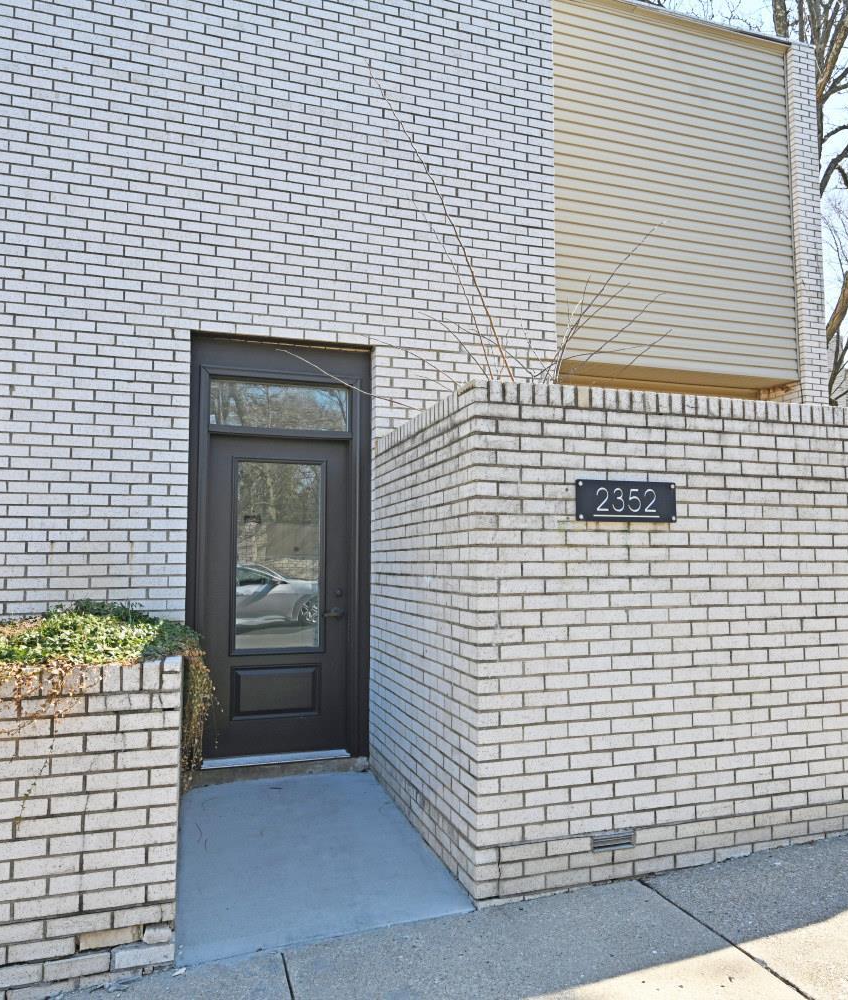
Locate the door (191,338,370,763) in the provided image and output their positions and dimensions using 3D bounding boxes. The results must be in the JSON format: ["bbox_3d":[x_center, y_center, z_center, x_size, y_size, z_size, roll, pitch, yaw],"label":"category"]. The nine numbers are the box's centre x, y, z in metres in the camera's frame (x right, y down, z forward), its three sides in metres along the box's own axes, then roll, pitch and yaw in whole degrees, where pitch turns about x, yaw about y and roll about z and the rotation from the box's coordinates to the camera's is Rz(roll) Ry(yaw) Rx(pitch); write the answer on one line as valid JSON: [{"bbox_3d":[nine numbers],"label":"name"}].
[{"bbox_3d":[-0.910,0.315,4.771,1.145,2.690,0.130,1,-5,-18],"label":"door"}]

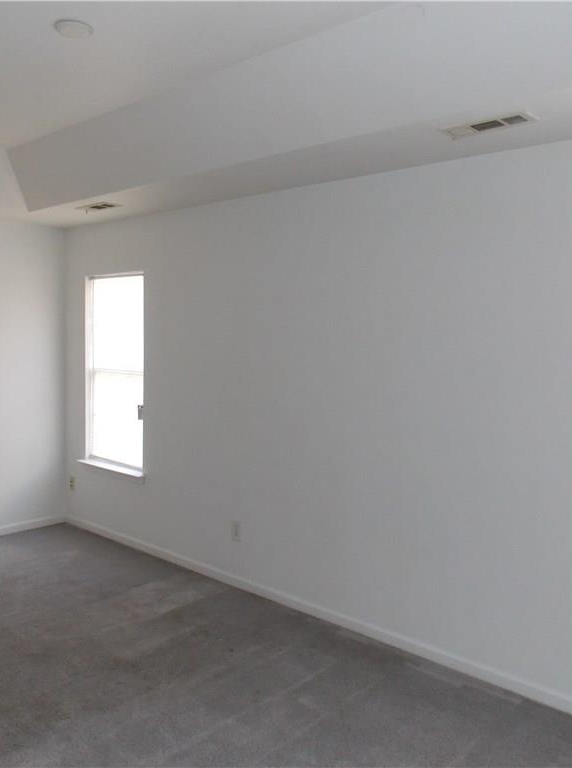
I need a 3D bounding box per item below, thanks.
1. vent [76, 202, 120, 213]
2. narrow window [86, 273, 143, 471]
[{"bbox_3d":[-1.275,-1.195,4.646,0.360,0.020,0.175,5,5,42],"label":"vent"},{"bbox_3d":[-1.273,-0.090,5.170,0.766,1.461,0.090,5,5,42],"label":"narrow window"}]

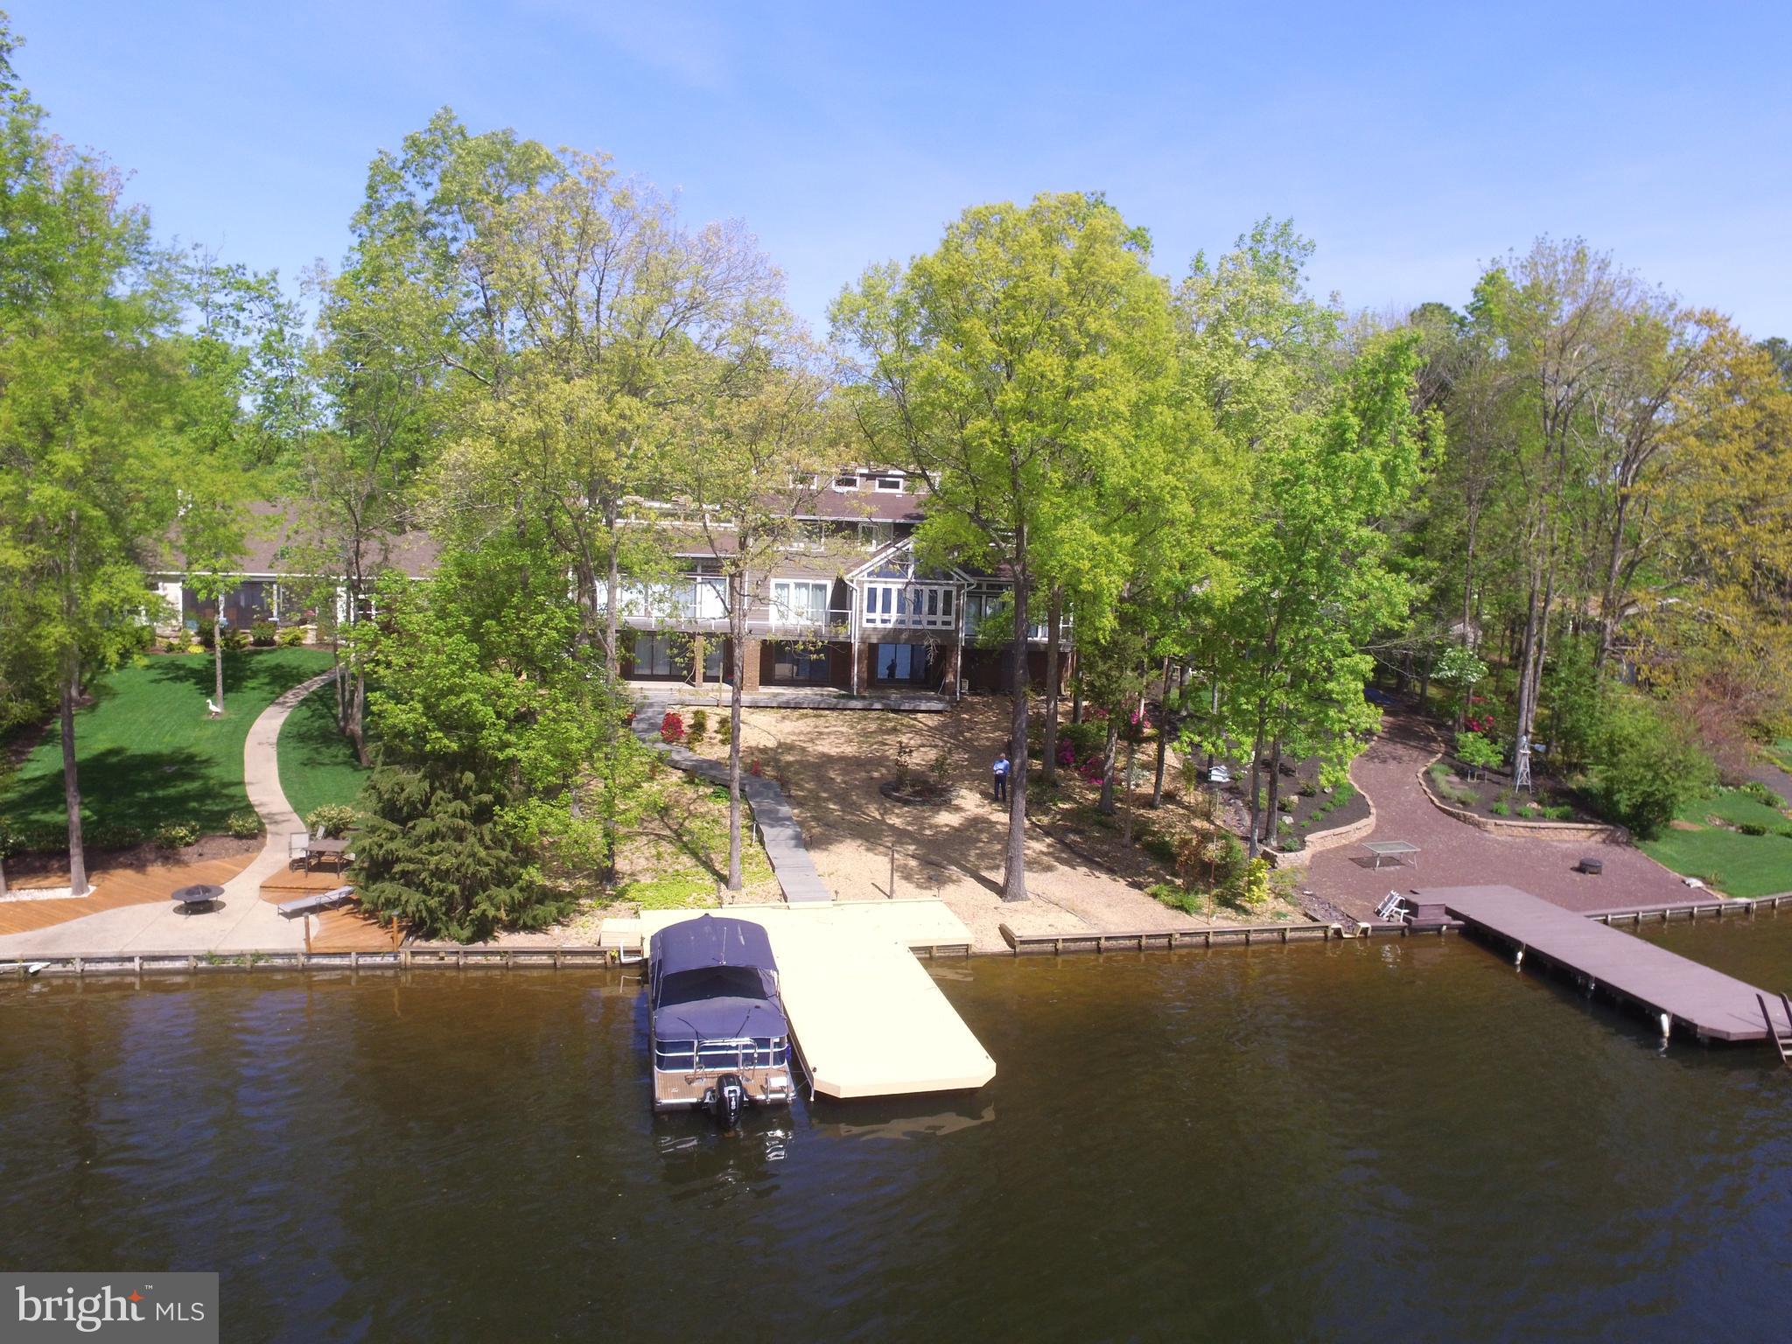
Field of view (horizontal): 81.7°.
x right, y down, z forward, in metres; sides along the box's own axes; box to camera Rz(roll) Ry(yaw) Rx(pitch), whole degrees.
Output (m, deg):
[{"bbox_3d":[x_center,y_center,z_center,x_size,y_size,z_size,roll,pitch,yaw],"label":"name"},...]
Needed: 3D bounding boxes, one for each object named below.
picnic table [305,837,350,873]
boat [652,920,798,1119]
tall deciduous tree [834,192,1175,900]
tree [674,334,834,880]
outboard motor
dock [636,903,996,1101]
[{"bbox_3d":[-16.429,5.403,30.030,1.050,0.770,1.000,0,8,-10],"label":"picnic table"},{"bbox_3d":[-3.871,6.911,22.227,2.550,2.550,6.100,0,8,-13],"label":"boat"},{"bbox_3d":[3.202,-3.338,28.700,9.500,19.900,9.000,2,8,0],"label":"tall deciduous tree"},{"bbox_3d":[-4.099,-1.426,28.992,4.800,15.600,4.700,2,8,0],"label":"tree"},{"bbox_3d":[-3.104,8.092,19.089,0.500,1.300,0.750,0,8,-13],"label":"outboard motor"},{"bbox_3d":[-1.496,7.365,24.635,8.592,0.400,10.262,1,6,-16],"label":"dock"}]

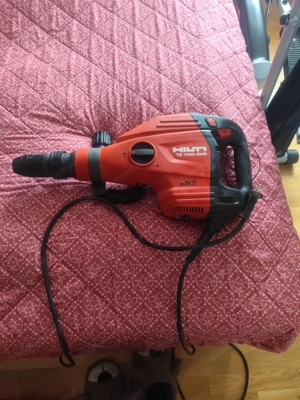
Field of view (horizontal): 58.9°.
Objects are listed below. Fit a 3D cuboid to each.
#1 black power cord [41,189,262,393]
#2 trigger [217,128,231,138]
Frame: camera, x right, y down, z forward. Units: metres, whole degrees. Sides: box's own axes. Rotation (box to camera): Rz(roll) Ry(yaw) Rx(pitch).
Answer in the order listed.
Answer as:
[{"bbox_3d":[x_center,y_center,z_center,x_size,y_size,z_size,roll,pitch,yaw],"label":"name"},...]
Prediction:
[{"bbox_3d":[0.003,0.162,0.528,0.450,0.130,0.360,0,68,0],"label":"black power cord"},{"bbox_3d":[0.160,-0.145,0.580,0.029,0.025,0.016,0,68,0],"label":"trigger"}]

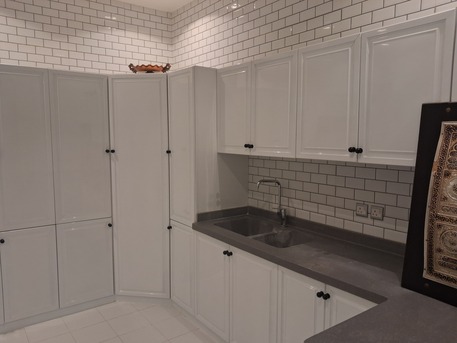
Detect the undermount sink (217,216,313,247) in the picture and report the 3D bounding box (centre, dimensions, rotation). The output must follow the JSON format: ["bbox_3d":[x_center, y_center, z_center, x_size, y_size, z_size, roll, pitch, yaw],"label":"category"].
[{"bbox_3d":[0.274,0.569,2.853,0.420,0.190,0.850,-4,7,-38],"label":"undermount sink"}]

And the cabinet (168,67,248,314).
[{"bbox_3d":[-0.186,0.186,3.383,0.604,2.173,0.445,-4,7,-38],"label":"cabinet"}]

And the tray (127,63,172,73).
[{"bbox_3d":[-0.758,-0.973,3.428,0.430,0.120,0.280,1,6,7],"label":"tray"}]

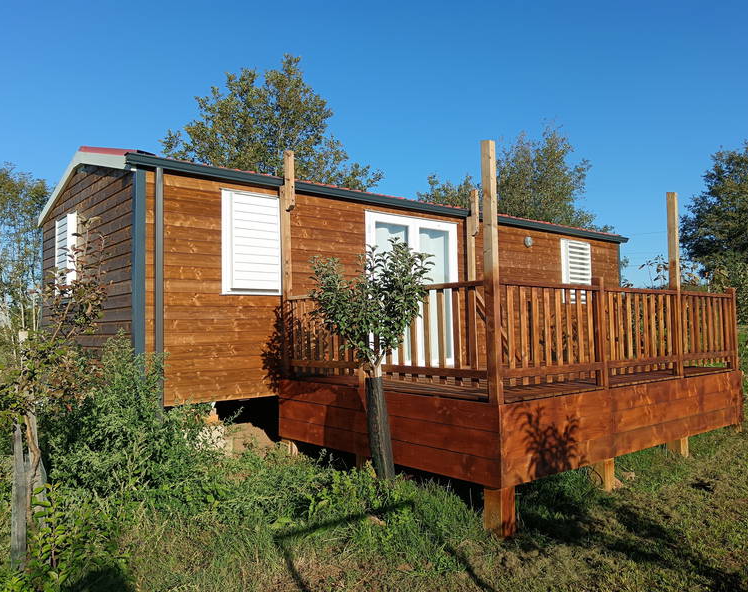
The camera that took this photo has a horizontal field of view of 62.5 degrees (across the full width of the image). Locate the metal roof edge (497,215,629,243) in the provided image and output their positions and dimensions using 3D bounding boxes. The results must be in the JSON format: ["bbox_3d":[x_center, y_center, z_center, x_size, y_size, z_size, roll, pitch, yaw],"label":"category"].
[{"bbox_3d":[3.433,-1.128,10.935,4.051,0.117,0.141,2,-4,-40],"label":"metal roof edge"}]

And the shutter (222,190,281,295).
[{"bbox_3d":[-1.351,-0.581,6.936,0.746,1.152,0.080,2,-4,-40],"label":"shutter"}]

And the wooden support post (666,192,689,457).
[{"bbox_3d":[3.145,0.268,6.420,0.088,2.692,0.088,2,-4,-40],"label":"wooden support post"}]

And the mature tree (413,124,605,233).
[{"bbox_3d":[5.221,-1.914,22.765,7.000,8.991,7.000,2,-4,-40],"label":"mature tree"}]

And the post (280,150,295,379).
[{"bbox_3d":[-0.992,-0.358,7.168,0.094,2.660,0.122,2,-4,-40],"label":"post"}]

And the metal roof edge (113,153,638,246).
[{"bbox_3d":[1.253,-1.158,8.710,9.259,0.140,0.140,2,-4,-40],"label":"metal roof edge"}]

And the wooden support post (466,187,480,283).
[{"bbox_3d":[1.427,-0.260,8.742,0.080,2.488,0.130,2,-4,-40],"label":"wooden support post"}]

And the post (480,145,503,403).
[{"bbox_3d":[0.908,-0.197,4.765,0.070,2.040,0.094,2,-4,-40],"label":"post"}]

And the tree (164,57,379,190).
[{"bbox_3d":[-3.076,-2.497,18.741,6.800,9.917,6.800,2,-4,-40],"label":"tree"}]

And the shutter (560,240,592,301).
[{"bbox_3d":[3.707,-0.423,11.212,0.996,1.151,0.070,2,-4,-40],"label":"shutter"}]

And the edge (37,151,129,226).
[{"bbox_3d":[-3.562,-1.423,7.471,0.130,0.659,4.272,2,-4,-40],"label":"edge"}]

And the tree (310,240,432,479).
[{"bbox_3d":[-0.030,0.538,5.217,1.016,2.050,0.940,-1,-3,0],"label":"tree"}]

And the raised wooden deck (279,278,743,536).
[{"bbox_3d":[1.669,0.892,7.048,4.490,1.838,3.026,2,-4,-40],"label":"raised wooden deck"}]

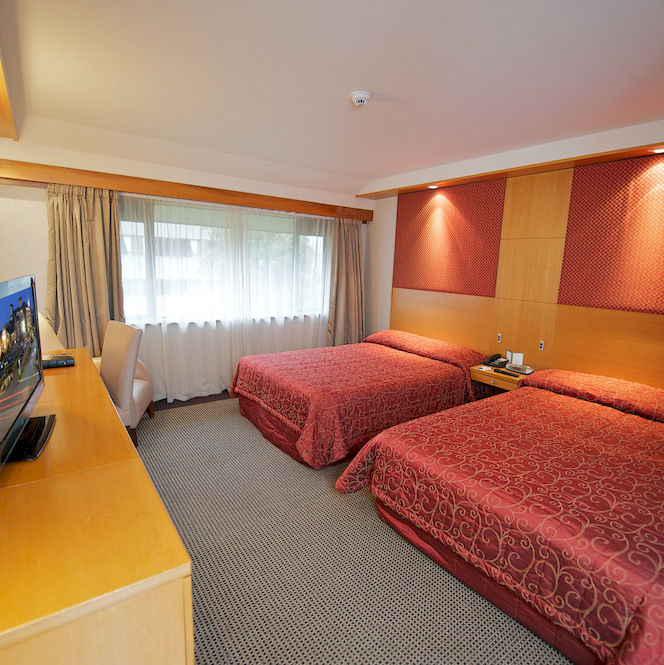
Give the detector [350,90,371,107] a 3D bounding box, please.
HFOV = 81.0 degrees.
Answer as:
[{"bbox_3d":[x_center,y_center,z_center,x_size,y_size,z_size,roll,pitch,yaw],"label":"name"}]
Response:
[{"bbox_3d":[0.175,-1.431,2.366,0.110,0.050,0.110,2,10,0],"label":"detector"}]

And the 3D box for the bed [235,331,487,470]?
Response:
[{"bbox_3d":[0.274,0.483,4.010,2.104,0.711,1.499,-5,13,-36],"label":"bed"}]

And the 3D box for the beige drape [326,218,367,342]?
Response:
[{"bbox_3d":[0.222,-0.438,5.205,0.612,2.050,0.150,-5,13,-36],"label":"beige drape"}]

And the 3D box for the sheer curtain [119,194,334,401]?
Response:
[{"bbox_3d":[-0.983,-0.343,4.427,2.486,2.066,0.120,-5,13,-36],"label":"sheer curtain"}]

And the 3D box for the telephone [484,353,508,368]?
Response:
[{"bbox_3d":[1.592,0.269,3.772,0.190,0.090,0.200,10,13,37],"label":"telephone"}]

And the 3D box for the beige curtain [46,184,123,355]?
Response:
[{"bbox_3d":[-2.155,-0.212,3.468,0.551,2.046,0.150,-5,13,-36],"label":"beige curtain"}]

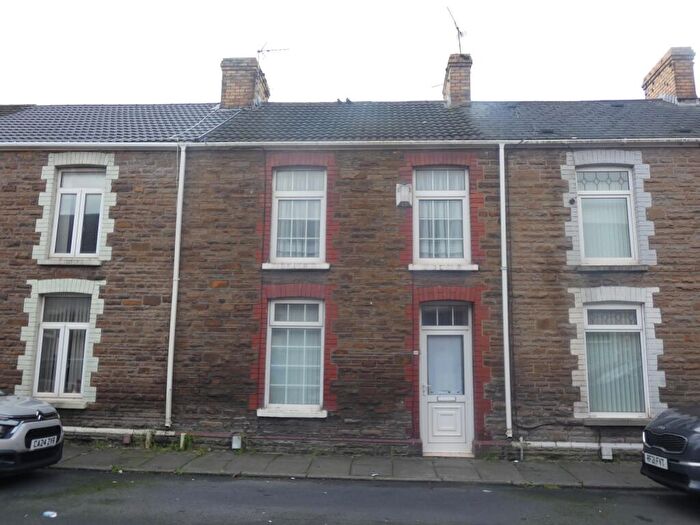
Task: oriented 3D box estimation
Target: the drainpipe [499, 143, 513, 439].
[{"bbox_3d":[2.558,0.355,8.997,0.073,4.878,0.075,0,-9,4],"label":"drainpipe"}]

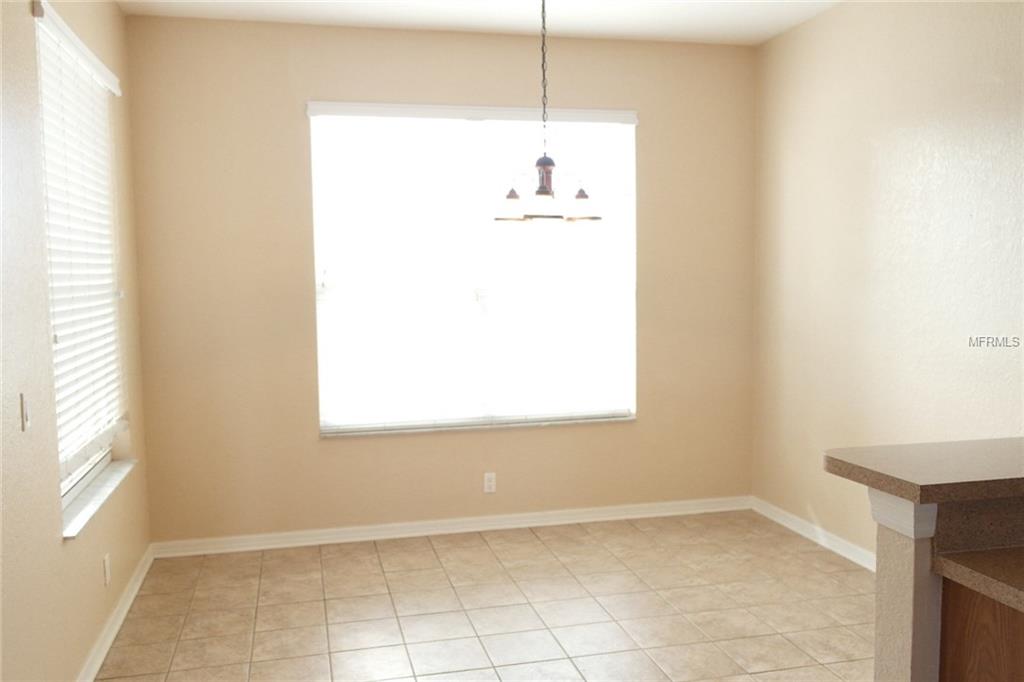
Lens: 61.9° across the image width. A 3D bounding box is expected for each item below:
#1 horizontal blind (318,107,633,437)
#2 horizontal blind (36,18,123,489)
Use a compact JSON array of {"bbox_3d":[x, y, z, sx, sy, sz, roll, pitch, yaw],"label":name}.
[{"bbox_3d":[-0.170,-0.400,4.936,1.885,1.790,0.070,-2,5,-13],"label":"horizontal blind"},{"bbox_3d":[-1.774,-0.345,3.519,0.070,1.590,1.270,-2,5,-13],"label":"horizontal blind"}]

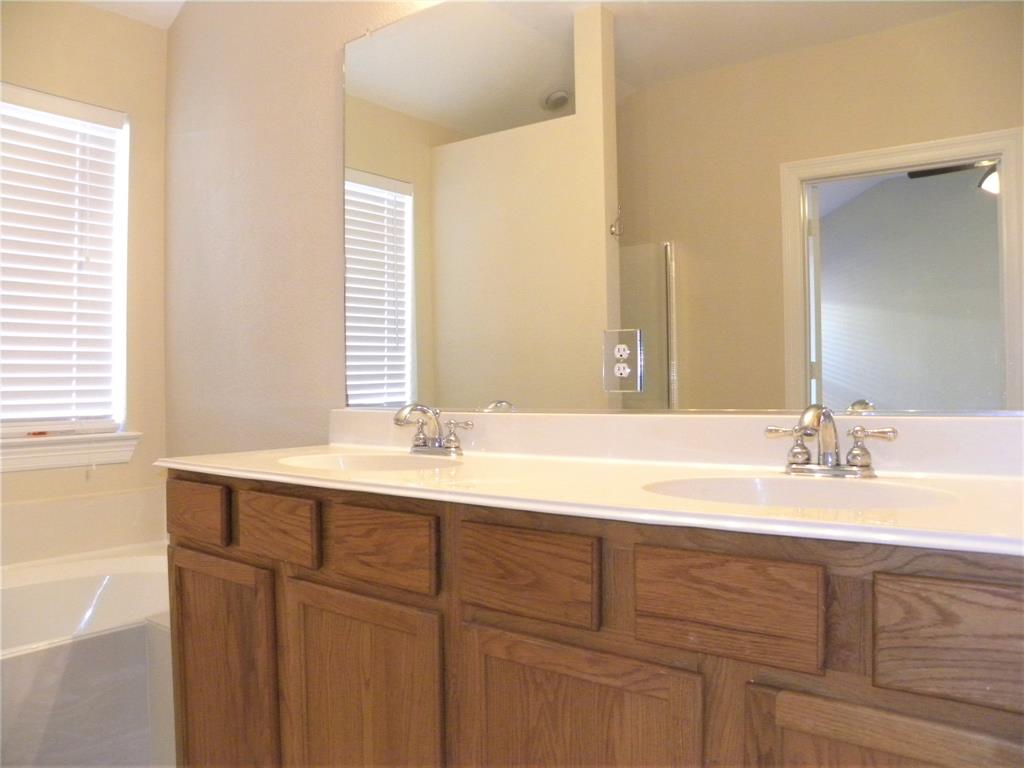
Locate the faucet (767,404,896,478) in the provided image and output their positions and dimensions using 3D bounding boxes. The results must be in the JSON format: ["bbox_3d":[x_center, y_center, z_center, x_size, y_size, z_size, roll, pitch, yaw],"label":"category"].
[{"bbox_3d":[0.487,0.089,1.220,0.208,0.117,0.166,-1,0,39],"label":"faucet"}]

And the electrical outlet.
[{"bbox_3d":[0.230,-0.048,1.609,0.088,0.127,0.012,-1,0,39],"label":"electrical outlet"}]

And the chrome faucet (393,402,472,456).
[{"bbox_3d":[-0.209,0.106,1.776,0.208,0.117,0.166,-1,0,39],"label":"chrome faucet"}]

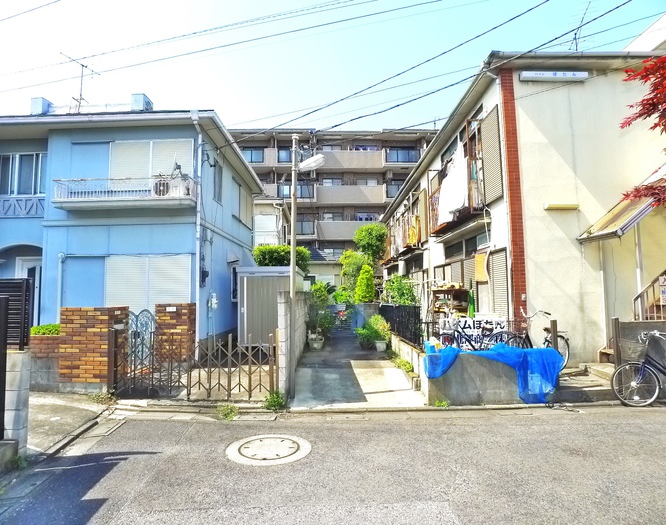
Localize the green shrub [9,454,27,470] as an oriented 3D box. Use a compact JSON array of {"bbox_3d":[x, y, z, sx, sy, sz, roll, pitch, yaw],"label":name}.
[{"bbox_3d":[-3.013,1.916,4.650,0.150,0.130,0.140,-1,-4,0],"label":"green shrub"}]

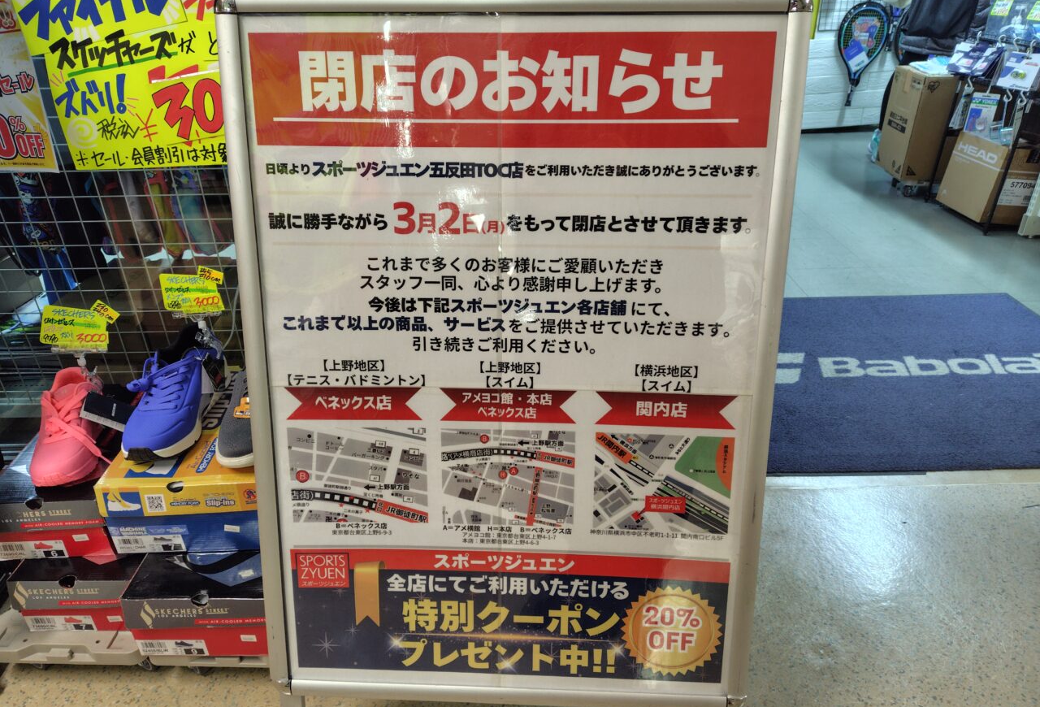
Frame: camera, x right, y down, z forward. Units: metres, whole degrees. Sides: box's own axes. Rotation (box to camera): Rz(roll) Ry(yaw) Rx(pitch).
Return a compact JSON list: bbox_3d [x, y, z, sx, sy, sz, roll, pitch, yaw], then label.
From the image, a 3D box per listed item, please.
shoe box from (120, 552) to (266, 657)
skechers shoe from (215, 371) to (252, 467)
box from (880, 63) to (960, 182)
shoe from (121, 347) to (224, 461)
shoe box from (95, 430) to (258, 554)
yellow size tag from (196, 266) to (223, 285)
[{"bbox_3d":[-0.434,0.307,1.115,0.217,0.115,0.335,0,27,0],"label":"shoe box"},{"bbox_3d":[-0.391,0.051,1.101,0.105,0.105,0.285,0,27,-1],"label":"skechers shoe"},{"bbox_3d":[2.206,-1.289,3.865,0.165,0.532,0.501,5,28,10],"label":"box"},{"bbox_3d":[-0.528,0.044,1.095,0.110,0.120,0.290,0,27,-1],"label":"shoe"},{"bbox_3d":[-0.486,0.159,1.140,0.217,0.125,0.340,-1,27,-2],"label":"shoe box"},{"bbox_3d":[-0.492,-0.124,1.100,0.041,0.020,0.003,13,15,-7],"label":"yellow size tag"}]

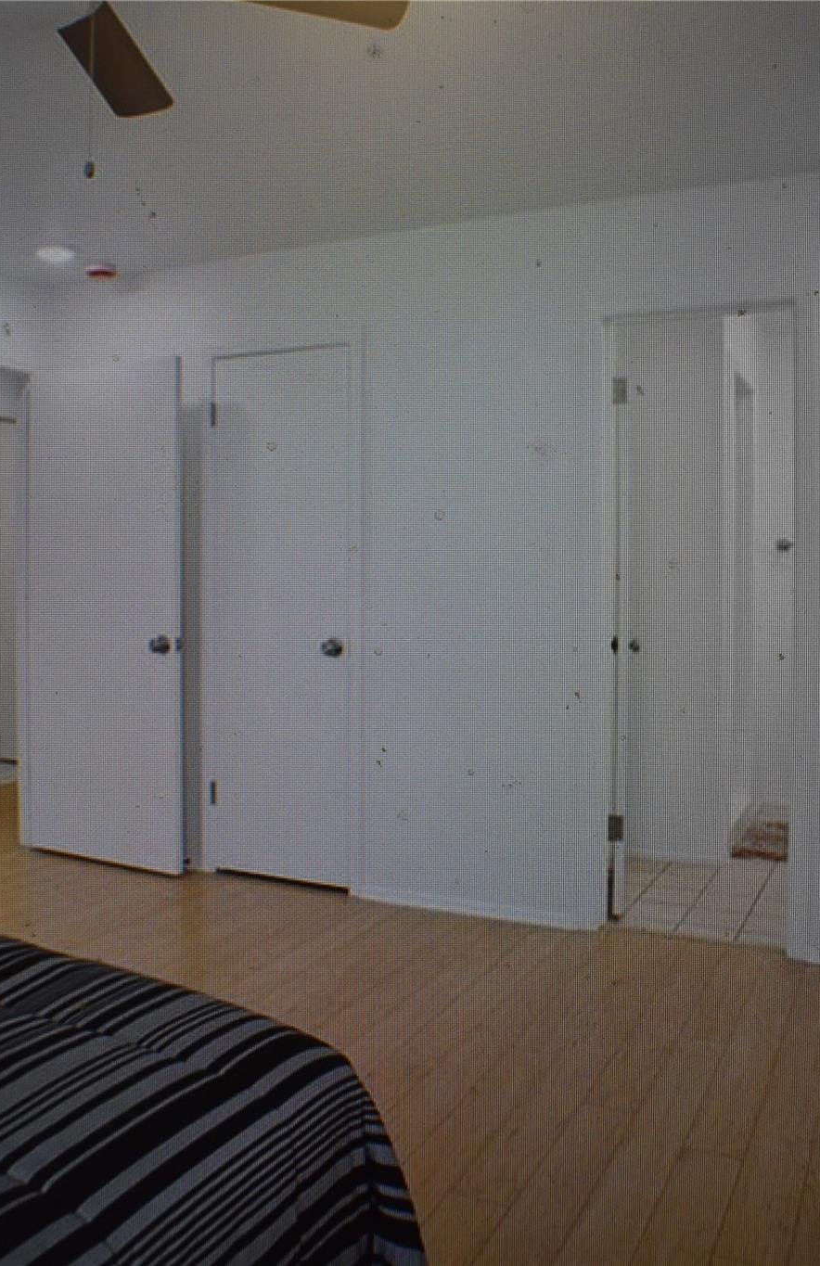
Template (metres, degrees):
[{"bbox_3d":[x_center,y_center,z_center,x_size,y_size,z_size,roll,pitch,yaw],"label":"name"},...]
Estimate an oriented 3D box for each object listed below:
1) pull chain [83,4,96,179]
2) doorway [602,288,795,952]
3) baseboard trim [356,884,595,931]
[{"bbox_3d":[-0.506,-0.867,2.245,0.018,0.300,0.018,0,2,0],"label":"pull chain"},{"bbox_3d":[0.949,-0.021,4.634,0.619,2.040,0.120,1,2,29],"label":"doorway"},{"bbox_3d":[0.207,0.960,5.011,0.932,0.058,0.016,1,2,29],"label":"baseboard trim"}]

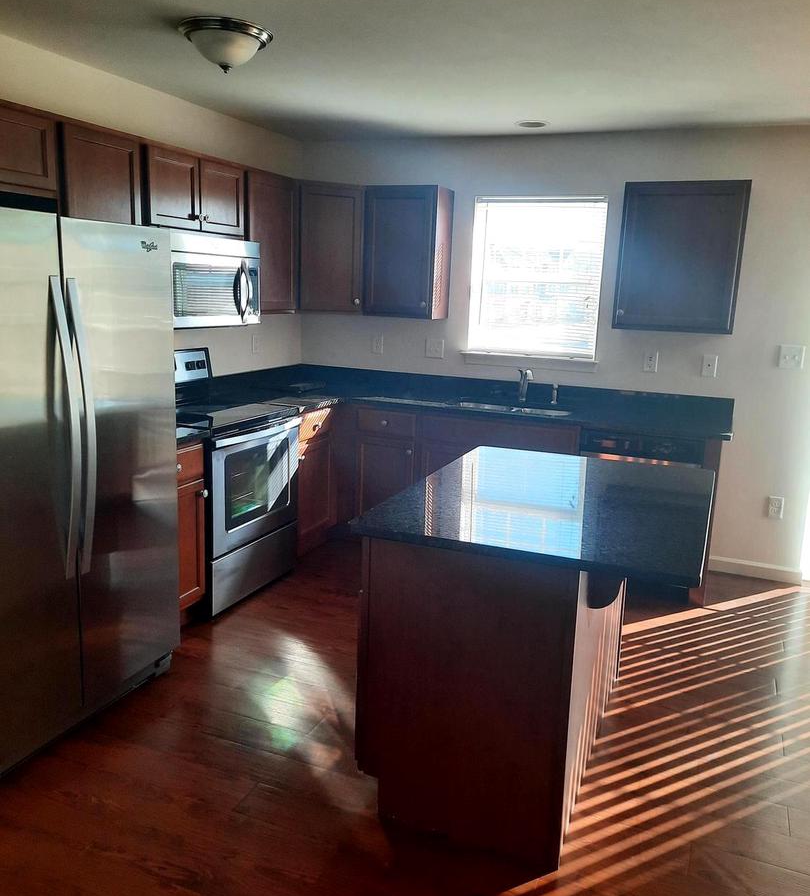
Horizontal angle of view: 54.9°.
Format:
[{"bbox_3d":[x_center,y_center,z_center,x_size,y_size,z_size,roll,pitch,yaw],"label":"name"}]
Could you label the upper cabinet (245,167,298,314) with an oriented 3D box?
[{"bbox_3d":[-0.877,-1.145,4.414,0.320,0.763,0.504,7,13,22],"label":"upper cabinet"}]

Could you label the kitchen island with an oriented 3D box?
[{"bbox_3d":[0.504,0.600,2.713,0.936,0.911,1.267,7,13,22],"label":"kitchen island"}]

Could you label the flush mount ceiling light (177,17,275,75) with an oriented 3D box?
[{"bbox_3d":[-0.663,-1.467,2.896,0.345,0.140,0.345,2,12,0],"label":"flush mount ceiling light"}]

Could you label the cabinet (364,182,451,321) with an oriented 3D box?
[{"bbox_3d":[0.017,-1.189,4.781,0.458,0.757,0.318,7,13,21],"label":"cabinet"}]

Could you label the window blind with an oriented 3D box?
[{"bbox_3d":[0.792,-1.024,4.712,0.787,0.931,0.090,7,13,22],"label":"window blind"}]

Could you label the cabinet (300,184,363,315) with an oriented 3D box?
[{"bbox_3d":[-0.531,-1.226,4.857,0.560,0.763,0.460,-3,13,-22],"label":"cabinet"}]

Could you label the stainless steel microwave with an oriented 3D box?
[{"bbox_3d":[-1.086,-0.827,3.860,0.410,0.420,0.757,7,13,22],"label":"stainless steel microwave"}]

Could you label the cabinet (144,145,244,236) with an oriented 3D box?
[{"bbox_3d":[-1.104,-1.219,3.767,0.322,0.355,0.758,7,13,21],"label":"cabinet"}]

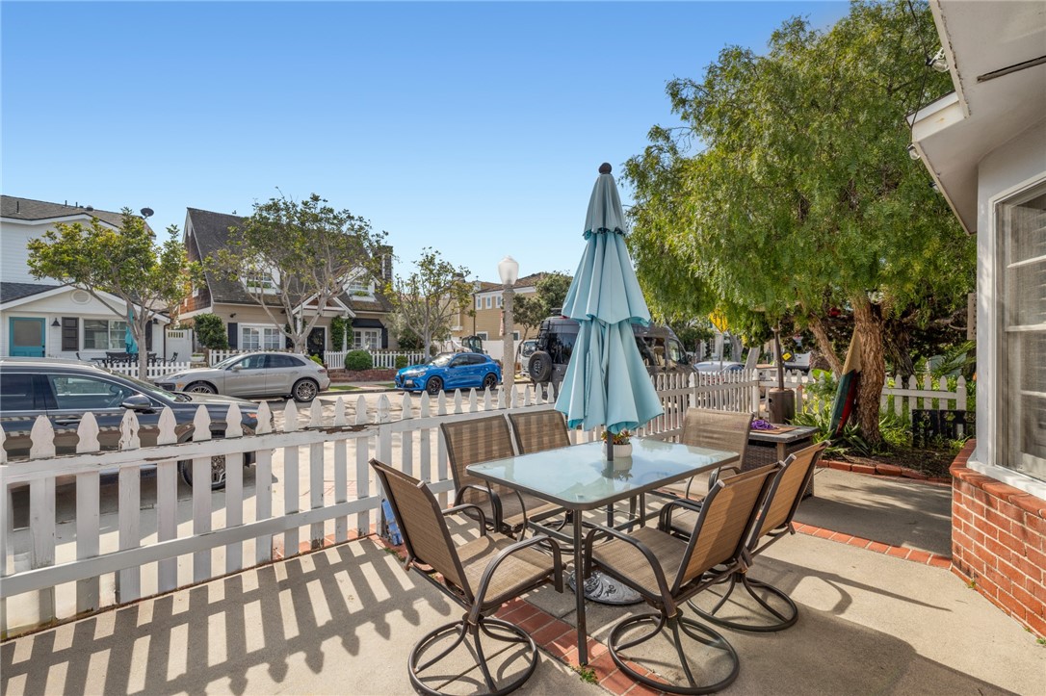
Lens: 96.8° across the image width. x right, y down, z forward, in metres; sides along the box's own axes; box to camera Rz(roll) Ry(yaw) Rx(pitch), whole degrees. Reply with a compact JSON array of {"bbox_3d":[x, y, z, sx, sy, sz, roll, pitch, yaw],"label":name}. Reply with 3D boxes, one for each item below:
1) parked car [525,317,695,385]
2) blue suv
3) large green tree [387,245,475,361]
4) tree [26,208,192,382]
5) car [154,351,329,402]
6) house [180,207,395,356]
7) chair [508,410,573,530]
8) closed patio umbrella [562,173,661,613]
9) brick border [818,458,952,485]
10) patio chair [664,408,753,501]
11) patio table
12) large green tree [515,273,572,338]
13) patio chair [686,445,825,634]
[{"bbox_3d":[3.271,0.340,14.971,6.100,2.780,2.100,0,0,-43],"label":"parked car"},{"bbox_3d":[-3.040,1.000,20.100,4.690,1.670,1.970,0,0,-43],"label":"blue suv"},{"bbox_3d":[-4.537,-1.461,22.730,4.200,6.600,4.200,0,-2,0],"label":"large green tree"},{"bbox_3d":[-12.100,-1.250,13.800,3.800,5.800,3.800,0,0,-43],"label":"tree"},{"bbox_3d":[-8.560,0.930,14.630,4.690,1.620,1.970,0,0,-43],"label":"car"},{"bbox_3d":[-14.740,-2.946,28.429,9.300,9.000,11.000,2,-2,-43],"label":"house"},{"bbox_3d":[0.301,0.950,3.493,0.600,0.920,0.690,0,0,-38],"label":"chair"},{"bbox_3d":[0.546,0.135,2.923,0.640,2.560,0.660,0,-2,0],"label":"closed patio umbrella"},{"bbox_3d":[3.920,1.368,5.140,1.280,0.085,0.130,0,0,41],"label":"brick border"},{"bbox_3d":[1.387,0.971,3.642,0.700,0.930,0.620,1,-2,-41],"label":"patio chair"},{"bbox_3d":[0.546,1.060,2.896,1.580,0.710,0.955,2,-2,-42],"label":"patio table"},{"bbox_3d":[1.656,-1.633,34.062,5.000,7.500,5.000,0,-2,0],"label":"large green tree"},{"bbox_3d":[1.214,0.950,2.523,0.600,0.920,0.690,0,0,-41],"label":"patio chair"}]

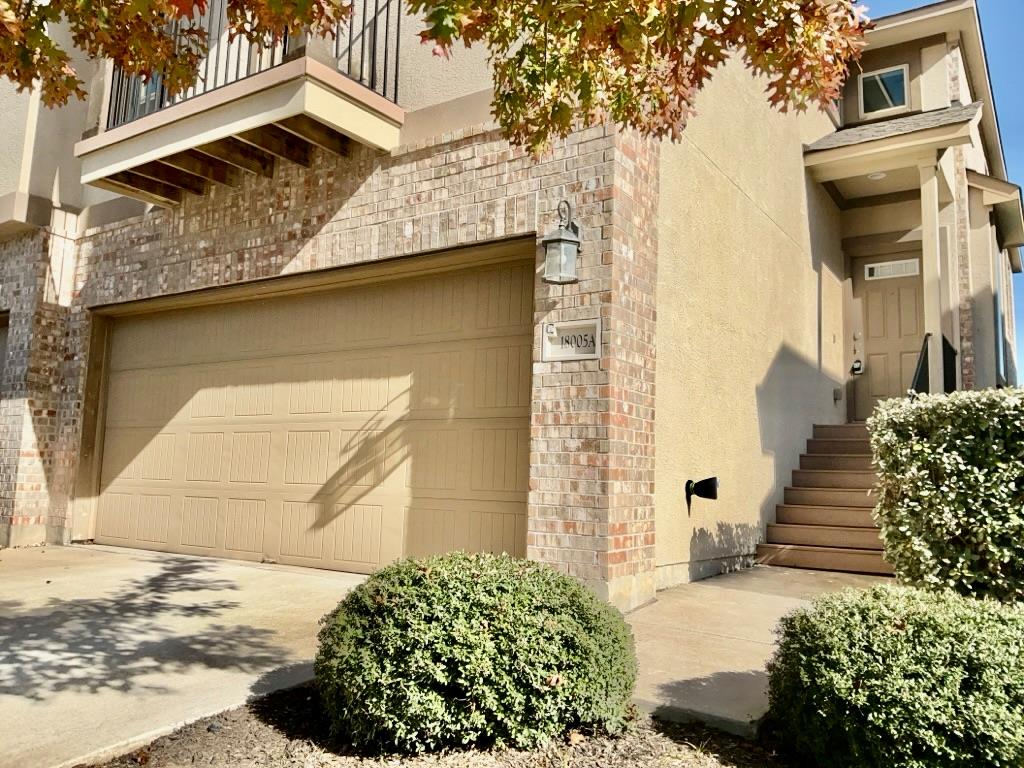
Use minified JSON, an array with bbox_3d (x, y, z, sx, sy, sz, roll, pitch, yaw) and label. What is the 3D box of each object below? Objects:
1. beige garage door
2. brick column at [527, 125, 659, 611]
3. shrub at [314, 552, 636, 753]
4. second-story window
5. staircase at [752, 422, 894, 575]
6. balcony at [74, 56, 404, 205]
[{"bbox_3d":[-1.806,0.327,6.214,4.890,2.140,0.070,-3,-8,33],"label":"beige garage door"},{"bbox_3d":[0.514,-0.138,4.848,0.515,2.895,0.640,-3,-8,33],"label":"brick column"},{"bbox_3d":[-0.129,0.885,2.833,1.120,0.580,1.120,-3,-8,33],"label":"shrub"},{"bbox_3d":[4.904,-3.854,10.539,0.615,0.605,0.100,-3,-8,33],"label":"second-story window"},{"bbox_3d":[3.229,0.982,7.570,1.150,1.325,2.300,-3,-8,33],"label":"staircase"},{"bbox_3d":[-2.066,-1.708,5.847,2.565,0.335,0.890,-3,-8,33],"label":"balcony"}]

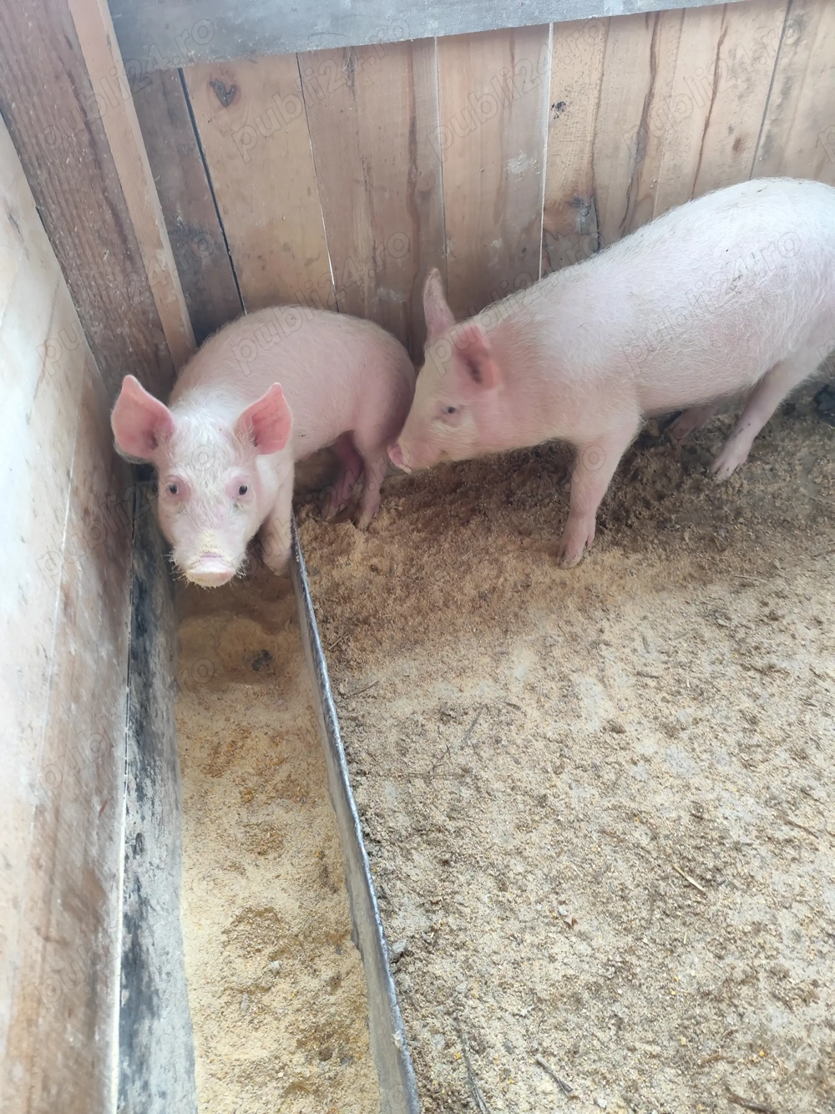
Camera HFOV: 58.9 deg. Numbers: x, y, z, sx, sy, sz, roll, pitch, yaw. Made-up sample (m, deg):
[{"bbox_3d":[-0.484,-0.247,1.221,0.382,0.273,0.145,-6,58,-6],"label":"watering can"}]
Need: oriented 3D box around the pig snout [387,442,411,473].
[{"bbox_3d":[-0.029,-0.167,1.240,0.022,0.047,0.050,-36,52,-16],"label":"pig snout"}]

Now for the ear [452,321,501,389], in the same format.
[{"bbox_3d":[0.080,-0.265,0.980,0.058,0.090,0.050,-7,25,13],"label":"ear"}]

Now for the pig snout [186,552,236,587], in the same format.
[{"bbox_3d":[-0.286,0.018,1.030,0.066,0.047,0.030,-2,65,-14],"label":"pig snout"}]

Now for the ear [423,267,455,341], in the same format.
[{"bbox_3d":[0.033,-0.353,1.040,0.036,0.100,0.065,3,36,21],"label":"ear"}]

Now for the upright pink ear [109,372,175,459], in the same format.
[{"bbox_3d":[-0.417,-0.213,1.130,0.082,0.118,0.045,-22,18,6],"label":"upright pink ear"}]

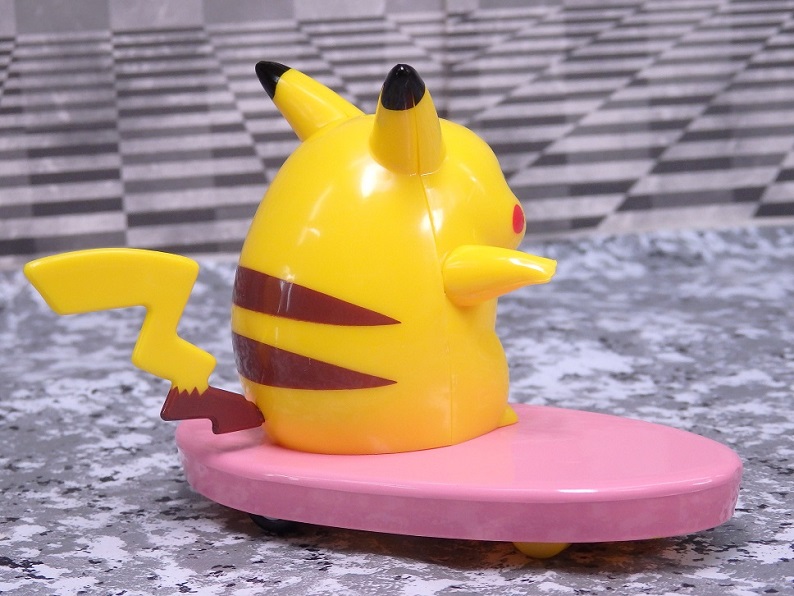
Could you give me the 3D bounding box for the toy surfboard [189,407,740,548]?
[{"bbox_3d":[0.008,0.030,0.299,0.107,0.009,0.057,3,12,28],"label":"toy surfboard"}]

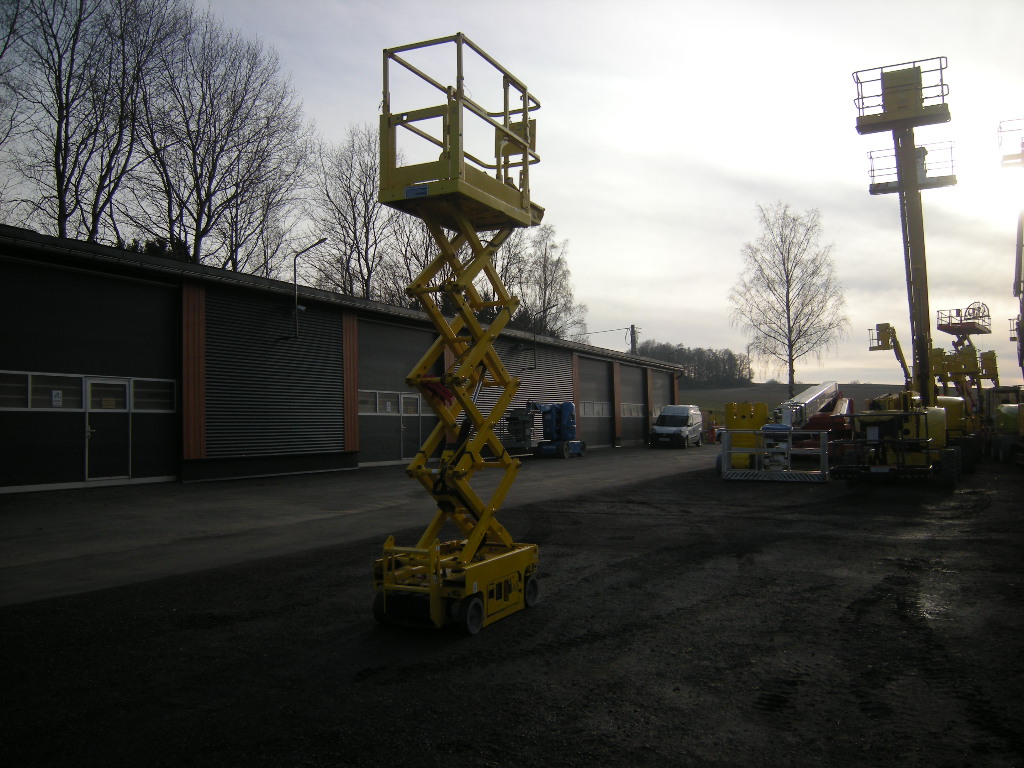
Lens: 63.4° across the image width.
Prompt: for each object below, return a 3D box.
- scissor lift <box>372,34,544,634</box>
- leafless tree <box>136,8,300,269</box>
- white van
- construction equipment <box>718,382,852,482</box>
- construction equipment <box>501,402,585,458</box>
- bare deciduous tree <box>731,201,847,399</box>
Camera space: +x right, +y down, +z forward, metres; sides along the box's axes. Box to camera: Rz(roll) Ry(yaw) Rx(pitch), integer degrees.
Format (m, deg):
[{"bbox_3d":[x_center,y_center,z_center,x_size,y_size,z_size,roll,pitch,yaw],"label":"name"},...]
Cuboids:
[{"bbox_3d":[-0.390,-0.382,7.217,0.780,4.690,1.800,-3,-4,26],"label":"scissor lift"},{"bbox_3d":[-14.463,-7.509,40.000,8.600,20.800,8.600,-1,-3,0],"label":"leafless tree"},{"bbox_3d":[9.622,2.449,48.130,2.020,2.470,5.150,-3,-4,23],"label":"white van"},{"bbox_3d":[7.994,1.153,22.361,2.350,2.750,8.400,-3,-4,29],"label":"construction equipment"},{"bbox_3d":[1.102,1.585,28.741,1.500,2.000,5.200,-3,-4,27],"label":"construction equipment"},{"bbox_3d":[20.697,-6.026,62.000,8.900,15.200,8.900,-1,-3,0],"label":"bare deciduous tree"}]

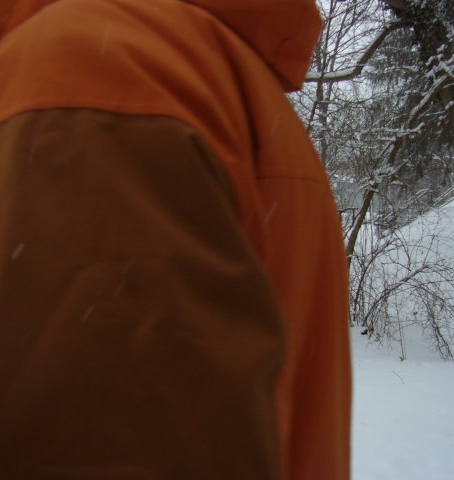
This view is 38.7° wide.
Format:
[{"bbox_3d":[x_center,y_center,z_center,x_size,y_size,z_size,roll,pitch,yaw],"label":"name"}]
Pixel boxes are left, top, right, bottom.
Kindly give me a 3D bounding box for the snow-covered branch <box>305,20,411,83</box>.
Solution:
[{"bbox_3d":[1.847,-2.709,9.300,1.610,0.860,0.450,0,0,0],"label":"snow-covered branch"}]

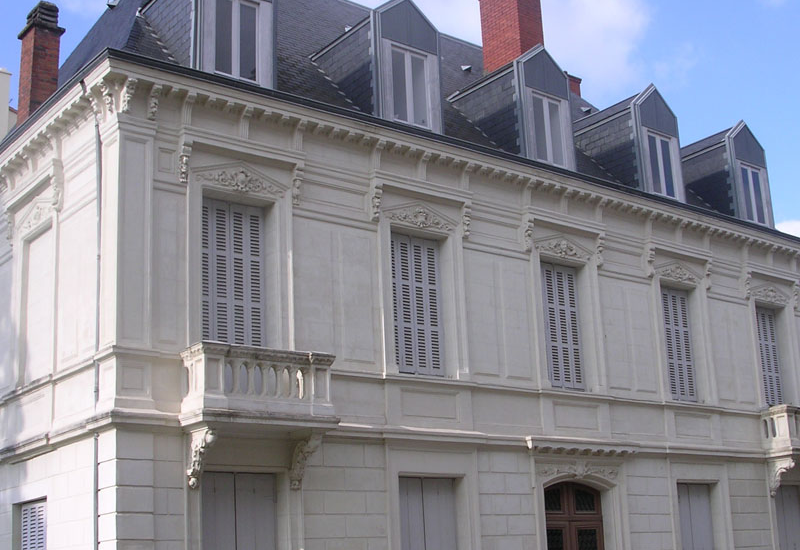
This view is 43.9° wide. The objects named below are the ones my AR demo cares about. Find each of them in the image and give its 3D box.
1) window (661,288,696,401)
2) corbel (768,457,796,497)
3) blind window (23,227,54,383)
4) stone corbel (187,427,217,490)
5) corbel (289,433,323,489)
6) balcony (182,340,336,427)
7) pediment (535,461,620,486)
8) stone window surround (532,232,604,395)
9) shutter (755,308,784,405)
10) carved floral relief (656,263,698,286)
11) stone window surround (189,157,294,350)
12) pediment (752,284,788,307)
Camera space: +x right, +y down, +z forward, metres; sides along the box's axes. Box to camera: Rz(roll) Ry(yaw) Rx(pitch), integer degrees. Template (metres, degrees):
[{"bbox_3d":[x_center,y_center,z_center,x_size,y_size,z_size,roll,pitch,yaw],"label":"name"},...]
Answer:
[{"bbox_3d":[5.726,1.418,20.273,1.150,2.390,0.220,10,-19,-37],"label":"window"},{"bbox_3d":[7.608,4.063,19.873,0.200,0.739,0.546,8,-17,-35],"label":"corbel"},{"bbox_3d":[-5.216,0.454,14.461,0.160,2.280,1.300,10,-20,-37],"label":"blind window"},{"bbox_3d":[-2.570,2.376,12.868,0.200,0.744,0.546,8,-17,-35],"label":"stone corbel"},{"bbox_3d":[-1.292,2.561,13.711,0.230,0.760,0.550,10,-19,-37],"label":"corbel"},{"bbox_3d":[-1.900,1.555,13.482,2.010,1.065,0.707,8,-17,-35],"label":"balcony"},{"bbox_3d":[3.065,3.395,17.018,1.881,0.368,0.160,8,-17,-35],"label":"pediment"},{"bbox_3d":[3.088,0.712,18.258,1.720,2.980,0.270,10,-19,-37],"label":"stone window surround"},{"bbox_3d":[8.365,2.090,22.279,1.160,2.700,0.080,10,-19,-37],"label":"shutter"},{"bbox_3d":[5.610,-0.064,19.982,1.200,0.380,0.100,9,-19,-34],"label":"carved floral relief"},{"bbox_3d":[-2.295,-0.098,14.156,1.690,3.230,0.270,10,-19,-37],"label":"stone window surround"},{"bbox_3d":[7.989,0.422,21.458,1.079,0.441,0.120,8,-17,-35],"label":"pediment"}]

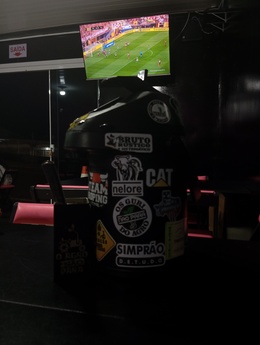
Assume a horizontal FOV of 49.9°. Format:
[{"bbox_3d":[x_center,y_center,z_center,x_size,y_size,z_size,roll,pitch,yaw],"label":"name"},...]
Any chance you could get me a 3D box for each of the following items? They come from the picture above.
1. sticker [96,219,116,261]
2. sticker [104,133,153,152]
[{"bbox_3d":[-0.052,0.125,0.516,0.074,0.076,0.007,0,1,45],"label":"sticker"},{"bbox_3d":[-0.002,-0.050,0.485,0.083,0.034,0.006,-1,1,7],"label":"sticker"}]

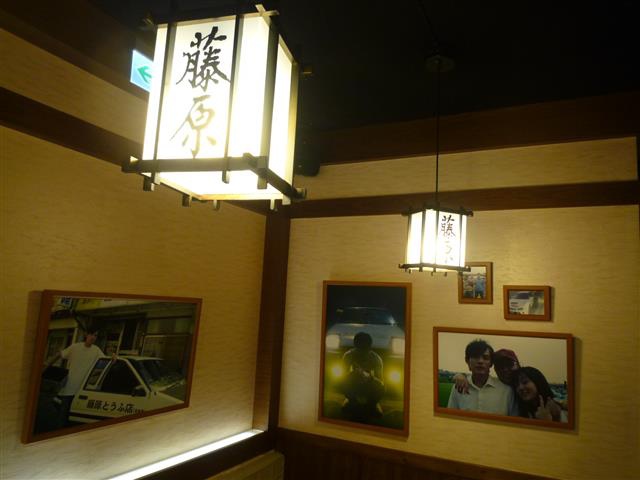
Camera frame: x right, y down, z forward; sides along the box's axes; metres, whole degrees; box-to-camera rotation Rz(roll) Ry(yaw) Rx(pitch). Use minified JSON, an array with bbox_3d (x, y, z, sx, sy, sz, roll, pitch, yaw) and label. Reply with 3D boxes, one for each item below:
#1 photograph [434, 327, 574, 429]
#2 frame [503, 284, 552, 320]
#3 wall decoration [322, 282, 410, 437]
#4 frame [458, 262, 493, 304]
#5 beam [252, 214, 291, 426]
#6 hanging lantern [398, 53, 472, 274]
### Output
[{"bbox_3d":[0.879,0.662,2.257,0.628,0.429,0.030,-1,-9,26],"label":"photograph"},{"bbox_3d":[1.009,0.309,2.255,0.206,0.164,0.025,-1,-9,26],"label":"frame"},{"bbox_3d":[0.250,0.631,2.568,0.522,0.791,0.030,-1,-9,26],"label":"wall decoration"},{"bbox_3d":[0.800,0.222,2.371,0.164,0.211,0.025,-1,-9,26],"label":"frame"},{"bbox_3d":[-0.288,0.480,2.808,0.107,1.258,0.110,-1,-9,26],"label":"beam"},{"bbox_3d":[0.466,-0.301,1.842,0.200,0.862,0.200,6,-9,-21],"label":"hanging lantern"}]

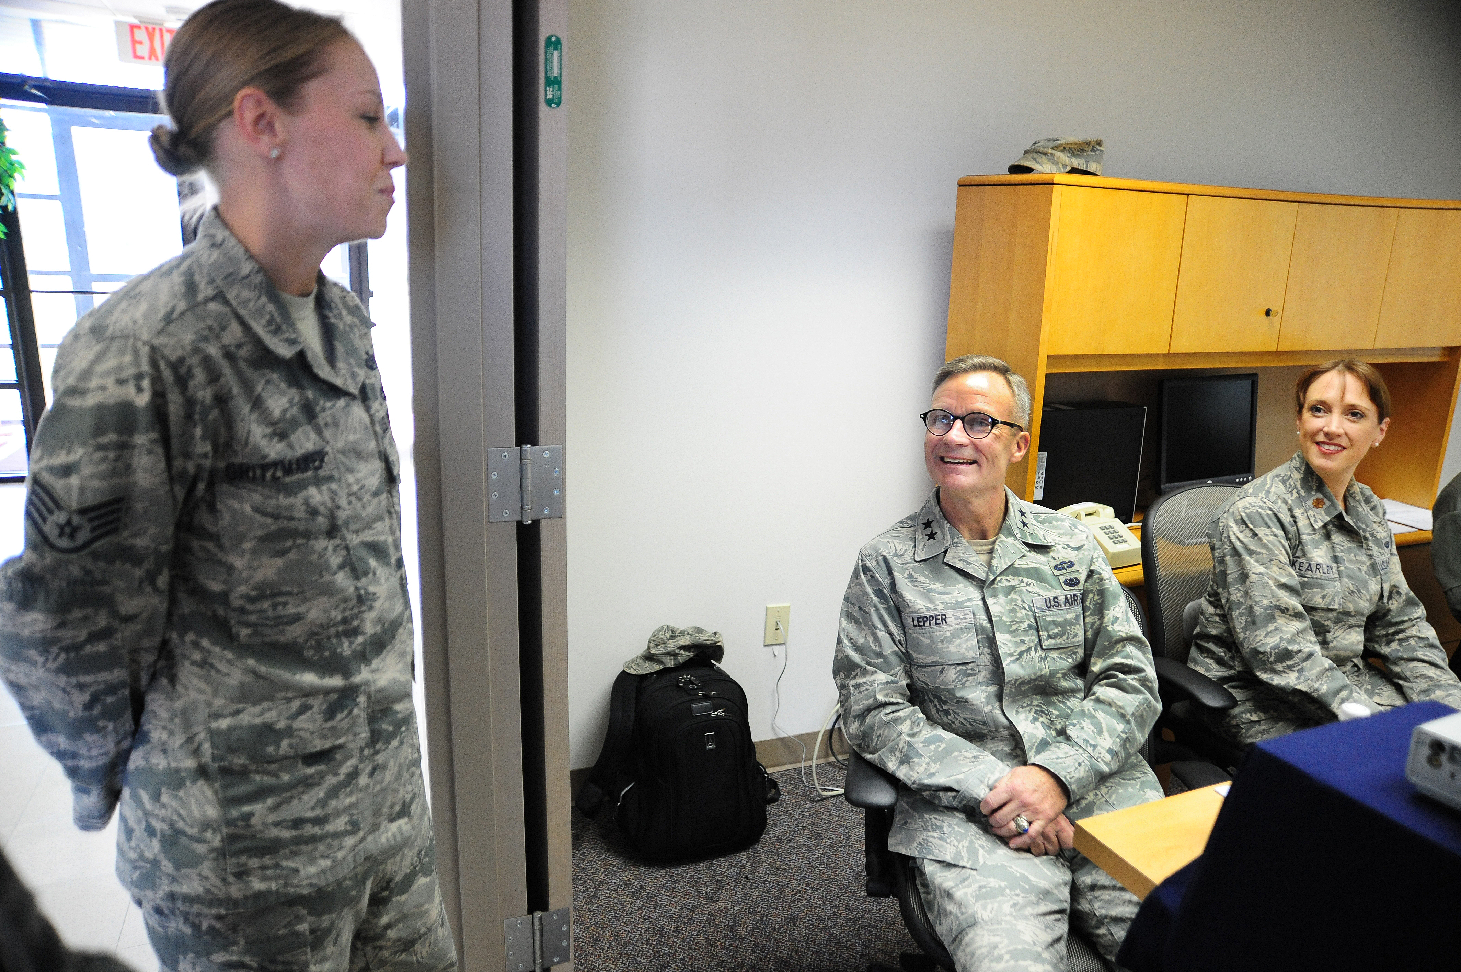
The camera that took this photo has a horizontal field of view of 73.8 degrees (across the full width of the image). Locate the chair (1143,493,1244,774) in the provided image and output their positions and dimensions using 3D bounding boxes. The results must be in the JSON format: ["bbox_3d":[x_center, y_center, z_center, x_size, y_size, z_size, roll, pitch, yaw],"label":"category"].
[{"bbox_3d":[1.210,0.523,2.050,0.660,0.970,0.660,-8,16,-36],"label":"chair"}]

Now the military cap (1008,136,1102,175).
[{"bbox_3d":[0.827,-0.812,2.431,0.235,0.100,0.170,-8,16,-37],"label":"military cap"}]

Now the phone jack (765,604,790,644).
[{"bbox_3d":[0.132,0.385,2.687,0.071,0.115,0.012,-3,13,-22],"label":"phone jack"}]

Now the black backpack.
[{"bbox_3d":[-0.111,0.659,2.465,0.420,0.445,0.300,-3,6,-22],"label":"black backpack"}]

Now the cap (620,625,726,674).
[{"bbox_3d":[-0.141,0.407,2.421,0.245,0.100,0.165,-6,15,-24],"label":"cap"}]

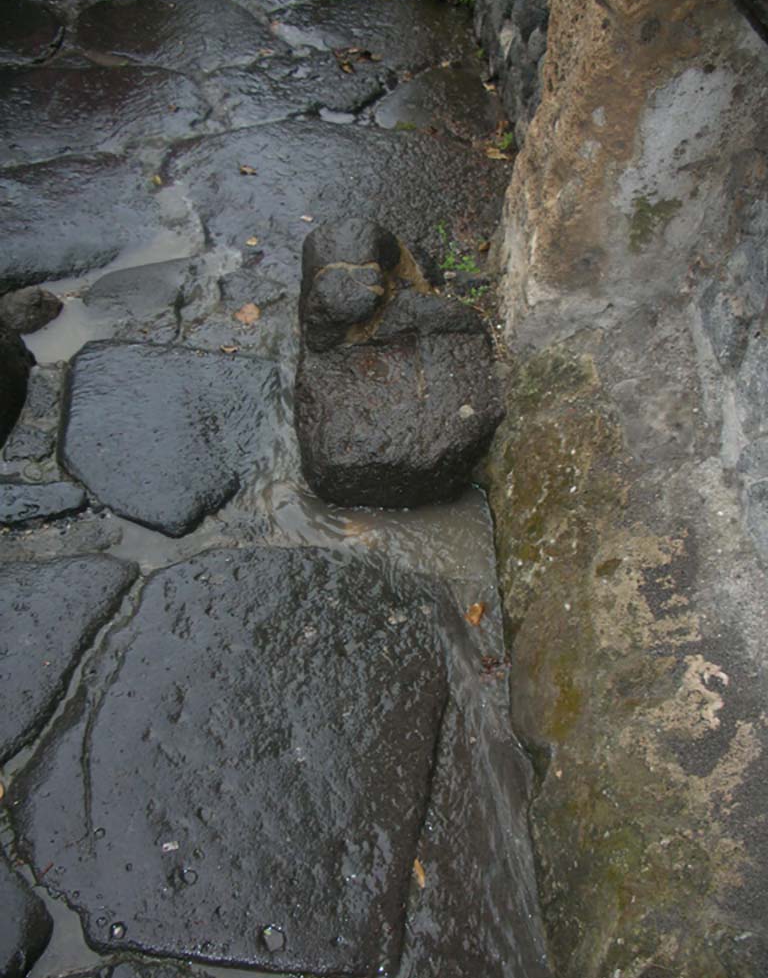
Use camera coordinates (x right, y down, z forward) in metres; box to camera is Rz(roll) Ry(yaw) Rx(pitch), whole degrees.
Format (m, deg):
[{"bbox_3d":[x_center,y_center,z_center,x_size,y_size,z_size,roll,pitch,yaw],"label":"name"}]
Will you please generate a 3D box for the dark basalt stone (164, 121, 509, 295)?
[{"bbox_3d":[-0.120,-0.649,2.514,0.857,0.140,0.710,0,50,0],"label":"dark basalt stone"}]

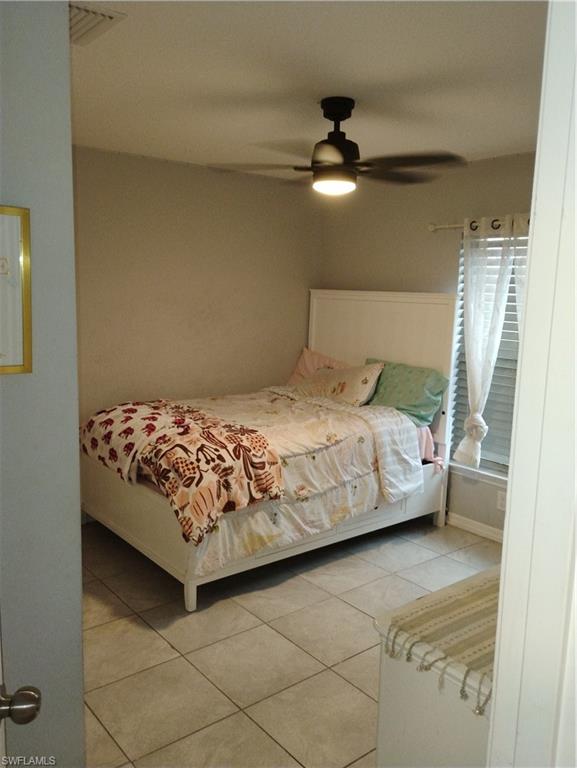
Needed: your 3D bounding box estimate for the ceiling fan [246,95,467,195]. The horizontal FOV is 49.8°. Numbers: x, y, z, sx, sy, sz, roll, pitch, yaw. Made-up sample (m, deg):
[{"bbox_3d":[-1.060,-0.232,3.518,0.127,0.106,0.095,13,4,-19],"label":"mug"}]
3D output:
[{"bbox_3d":[0.220,-1.089,2.860,1.220,0.400,1.220,-5,11,-38],"label":"ceiling fan"}]

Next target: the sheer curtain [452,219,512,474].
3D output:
[{"bbox_3d":[1.220,-0.253,3.974,0.120,1.595,0.345,-5,11,-38],"label":"sheer curtain"}]

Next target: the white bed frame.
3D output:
[{"bbox_3d":[-0.132,0.178,4.153,2.040,1.600,1.460,-5,11,-38],"label":"white bed frame"}]

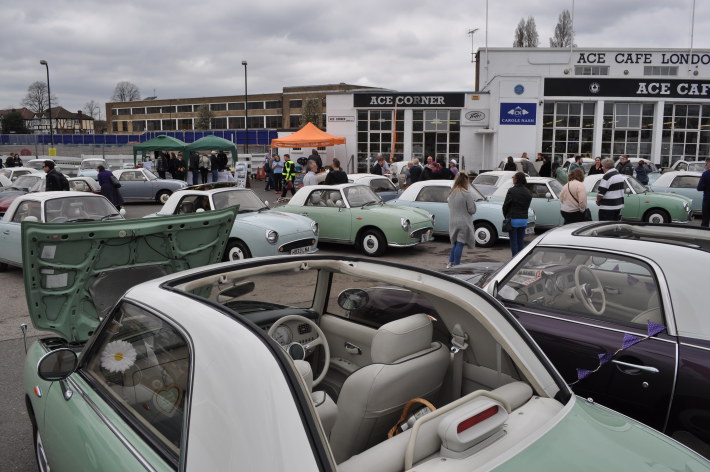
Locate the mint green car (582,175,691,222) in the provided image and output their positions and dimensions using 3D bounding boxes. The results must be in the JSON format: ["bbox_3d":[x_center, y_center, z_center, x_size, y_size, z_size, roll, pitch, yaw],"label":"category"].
[{"bbox_3d":[7.428,-1.035,15.117,3.740,1.360,1.640,7,11,36],"label":"mint green car"}]

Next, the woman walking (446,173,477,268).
[{"bbox_3d":[1.865,-0.264,9.275,0.520,1.660,0.420,3,10,17],"label":"woman walking"}]

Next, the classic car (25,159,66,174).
[{"bbox_3d":[-14.735,-2.920,25.097,1.630,1.365,3.740,-3,10,-20],"label":"classic car"}]

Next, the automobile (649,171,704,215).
[{"bbox_3d":[10.449,-1.294,16.444,3.740,1.360,1.640,6,11,34],"label":"automobile"}]

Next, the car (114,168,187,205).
[{"bbox_3d":[-8.350,-1.887,20.538,3.740,1.365,1.630,-1,9,-7],"label":"car"}]

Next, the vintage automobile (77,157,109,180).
[{"bbox_3d":[-13.519,-3.250,27.643,1.640,1.360,3.740,-4,10,-26],"label":"vintage automobile"}]

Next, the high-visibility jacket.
[{"bbox_3d":[-2.770,-2.758,22.500,0.380,0.840,0.550,-9,13,-44],"label":"high-visibility jacket"}]

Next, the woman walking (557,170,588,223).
[{"bbox_3d":[4.499,-0.523,10.954,0.550,1.650,0.420,1,9,3],"label":"woman walking"}]

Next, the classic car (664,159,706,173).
[{"bbox_3d":[14.184,-2.443,22.178,1.630,1.365,3.740,0,9,-3],"label":"classic car"}]

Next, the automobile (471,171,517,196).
[{"bbox_3d":[5.022,-1.439,17.625,3.740,1.360,1.640,-5,11,-30],"label":"automobile"}]

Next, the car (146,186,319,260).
[{"bbox_3d":[-2.500,-0.260,10.154,3.740,1.400,1.630,6,11,34],"label":"car"}]

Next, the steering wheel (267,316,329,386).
[{"bbox_3d":[-0.299,0.604,2.746,0.386,0.386,0.100,-9,-17,-44],"label":"steering wheel"}]

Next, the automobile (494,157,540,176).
[{"bbox_3d":[7.120,-2.756,23.620,1.630,1.365,3.740,0,9,1],"label":"automobile"}]

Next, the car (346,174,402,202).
[{"bbox_3d":[0.410,-1.145,15.856,3.740,1.365,1.630,-7,12,-39],"label":"car"}]

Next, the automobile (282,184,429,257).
[{"bbox_3d":[-0.229,-0.447,11.281,3.740,1.360,1.640,6,11,33],"label":"automobile"}]

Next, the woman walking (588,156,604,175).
[{"bbox_3d":[8.534,-1.983,18.930,0.500,1.660,0.320,4,10,22],"label":"woman walking"}]

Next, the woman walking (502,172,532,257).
[{"bbox_3d":[2.697,-0.190,8.831,0.520,1.660,0.380,-2,9,-14],"label":"woman walking"}]

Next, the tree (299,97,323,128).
[{"bbox_3d":[-5.855,-13.807,70.720,3.600,9.211,3.600,0,9,0],"label":"tree"}]

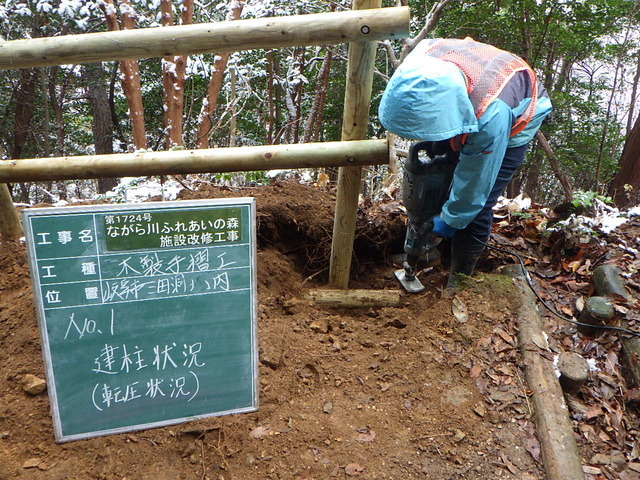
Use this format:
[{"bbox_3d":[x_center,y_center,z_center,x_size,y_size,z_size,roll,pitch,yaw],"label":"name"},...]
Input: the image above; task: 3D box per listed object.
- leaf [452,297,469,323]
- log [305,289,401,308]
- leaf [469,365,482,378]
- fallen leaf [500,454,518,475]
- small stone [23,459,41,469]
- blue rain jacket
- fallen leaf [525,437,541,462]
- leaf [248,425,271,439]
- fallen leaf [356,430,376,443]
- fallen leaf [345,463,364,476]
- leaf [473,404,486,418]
[{"bbox_3d":[0.542,0.259,1.978,0.062,0.015,0.116,-5,50,-8],"label":"leaf"},{"bbox_3d":[0.137,0.248,2.180,0.395,0.080,0.080,1,35,-1],"label":"log"},{"bbox_3d":[0.485,0.407,1.612,0.034,0.010,0.057,26,41,28],"label":"leaf"},{"bbox_3d":[0.491,0.575,1.338,0.029,0.012,0.061,-10,38,-19],"label":"fallen leaf"},{"bbox_3d":[-0.698,0.543,1.259,0.036,0.012,0.021,-2,31,-9],"label":"small stone"},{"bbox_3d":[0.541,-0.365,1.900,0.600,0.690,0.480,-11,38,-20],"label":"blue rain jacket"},{"bbox_3d":[0.571,0.553,1.377,0.043,0.012,0.075,2,35,-3],"label":"fallen leaf"},{"bbox_3d":[-0.158,0.507,1.374,0.058,0.010,0.029,-10,37,-18],"label":"leaf"},{"bbox_3d":[0.124,0.521,1.381,0.058,0.010,0.032,-9,37,-17],"label":"fallen leaf"},{"bbox_3d":[0.089,0.575,1.303,0.051,0.010,0.032,1,35,-3],"label":"fallen leaf"},{"bbox_3d":[0.456,0.481,1.468,0.041,0.012,0.045,-19,41,-29],"label":"leaf"}]

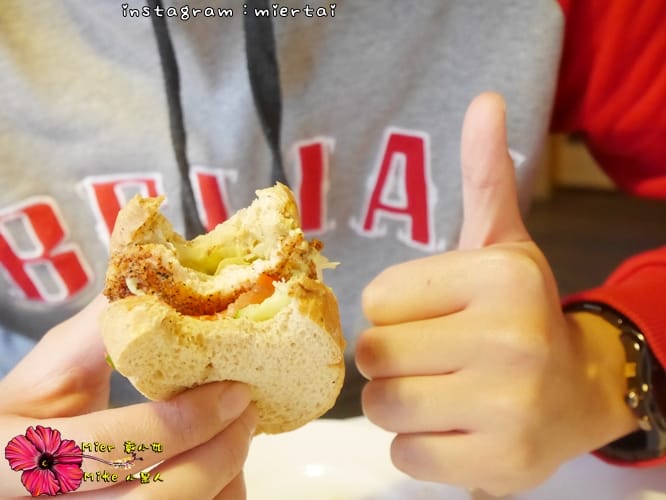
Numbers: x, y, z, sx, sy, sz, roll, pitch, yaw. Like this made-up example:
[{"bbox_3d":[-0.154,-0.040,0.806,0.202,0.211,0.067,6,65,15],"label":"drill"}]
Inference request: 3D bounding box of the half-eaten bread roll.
[{"bbox_3d":[-0.037,0.020,0.362,0.081,0.068,0.066,0,46,0],"label":"half-eaten bread roll"}]

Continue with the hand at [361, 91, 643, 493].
[{"bbox_3d":[0.062,0.014,0.387,0.080,0.142,0.095,4,6,25],"label":"hand"}]

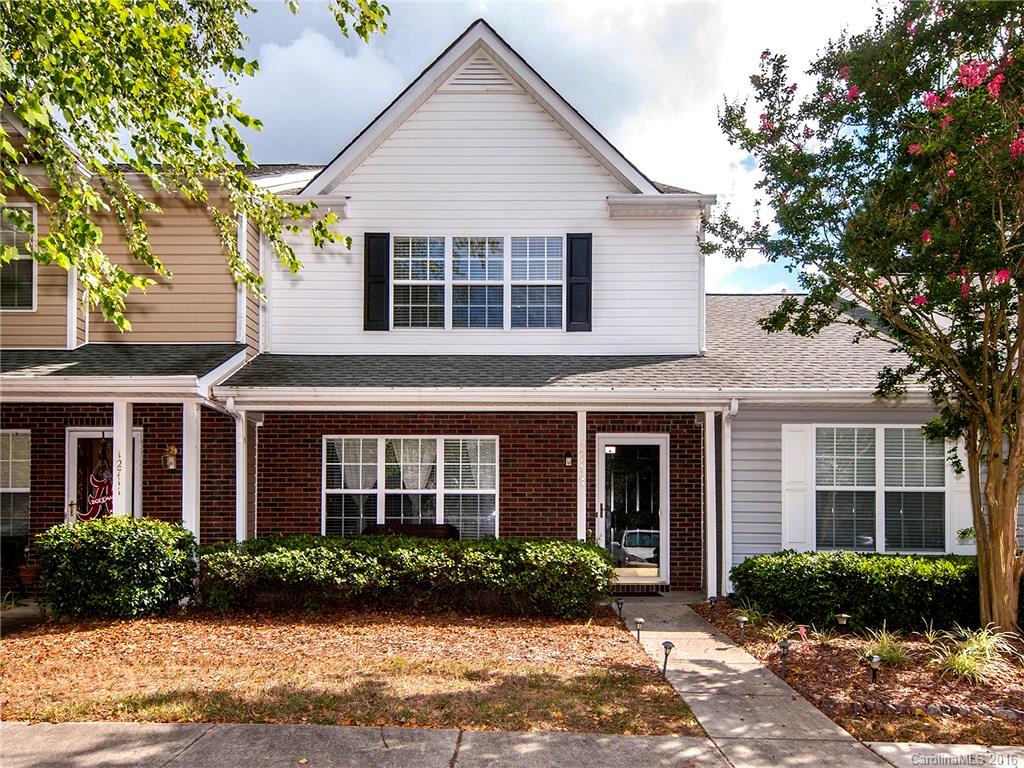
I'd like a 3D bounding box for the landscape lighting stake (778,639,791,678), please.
[{"bbox_3d":[2.242,2.250,5.820,0.115,0.325,0.115,0,-3,0],"label":"landscape lighting stake"}]

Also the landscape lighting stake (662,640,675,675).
[{"bbox_3d":[1.281,2.262,5.850,0.115,0.300,0.115,5,-2,0],"label":"landscape lighting stake"}]

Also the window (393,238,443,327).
[{"bbox_3d":[-1.304,-1.415,9.900,0.730,1.290,0.100,0,-3,0],"label":"window"}]

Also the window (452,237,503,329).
[{"bbox_3d":[-0.481,-1.415,9.900,0.720,1.290,0.100,0,-3,0],"label":"window"}]

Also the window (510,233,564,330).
[{"bbox_3d":[0.342,-1.415,9.900,0.730,1.290,0.100,0,-3,0],"label":"window"}]

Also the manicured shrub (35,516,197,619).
[{"bbox_3d":[-4.412,2.031,7.900,1.780,1.070,1.200,0,-3,0],"label":"manicured shrub"}]

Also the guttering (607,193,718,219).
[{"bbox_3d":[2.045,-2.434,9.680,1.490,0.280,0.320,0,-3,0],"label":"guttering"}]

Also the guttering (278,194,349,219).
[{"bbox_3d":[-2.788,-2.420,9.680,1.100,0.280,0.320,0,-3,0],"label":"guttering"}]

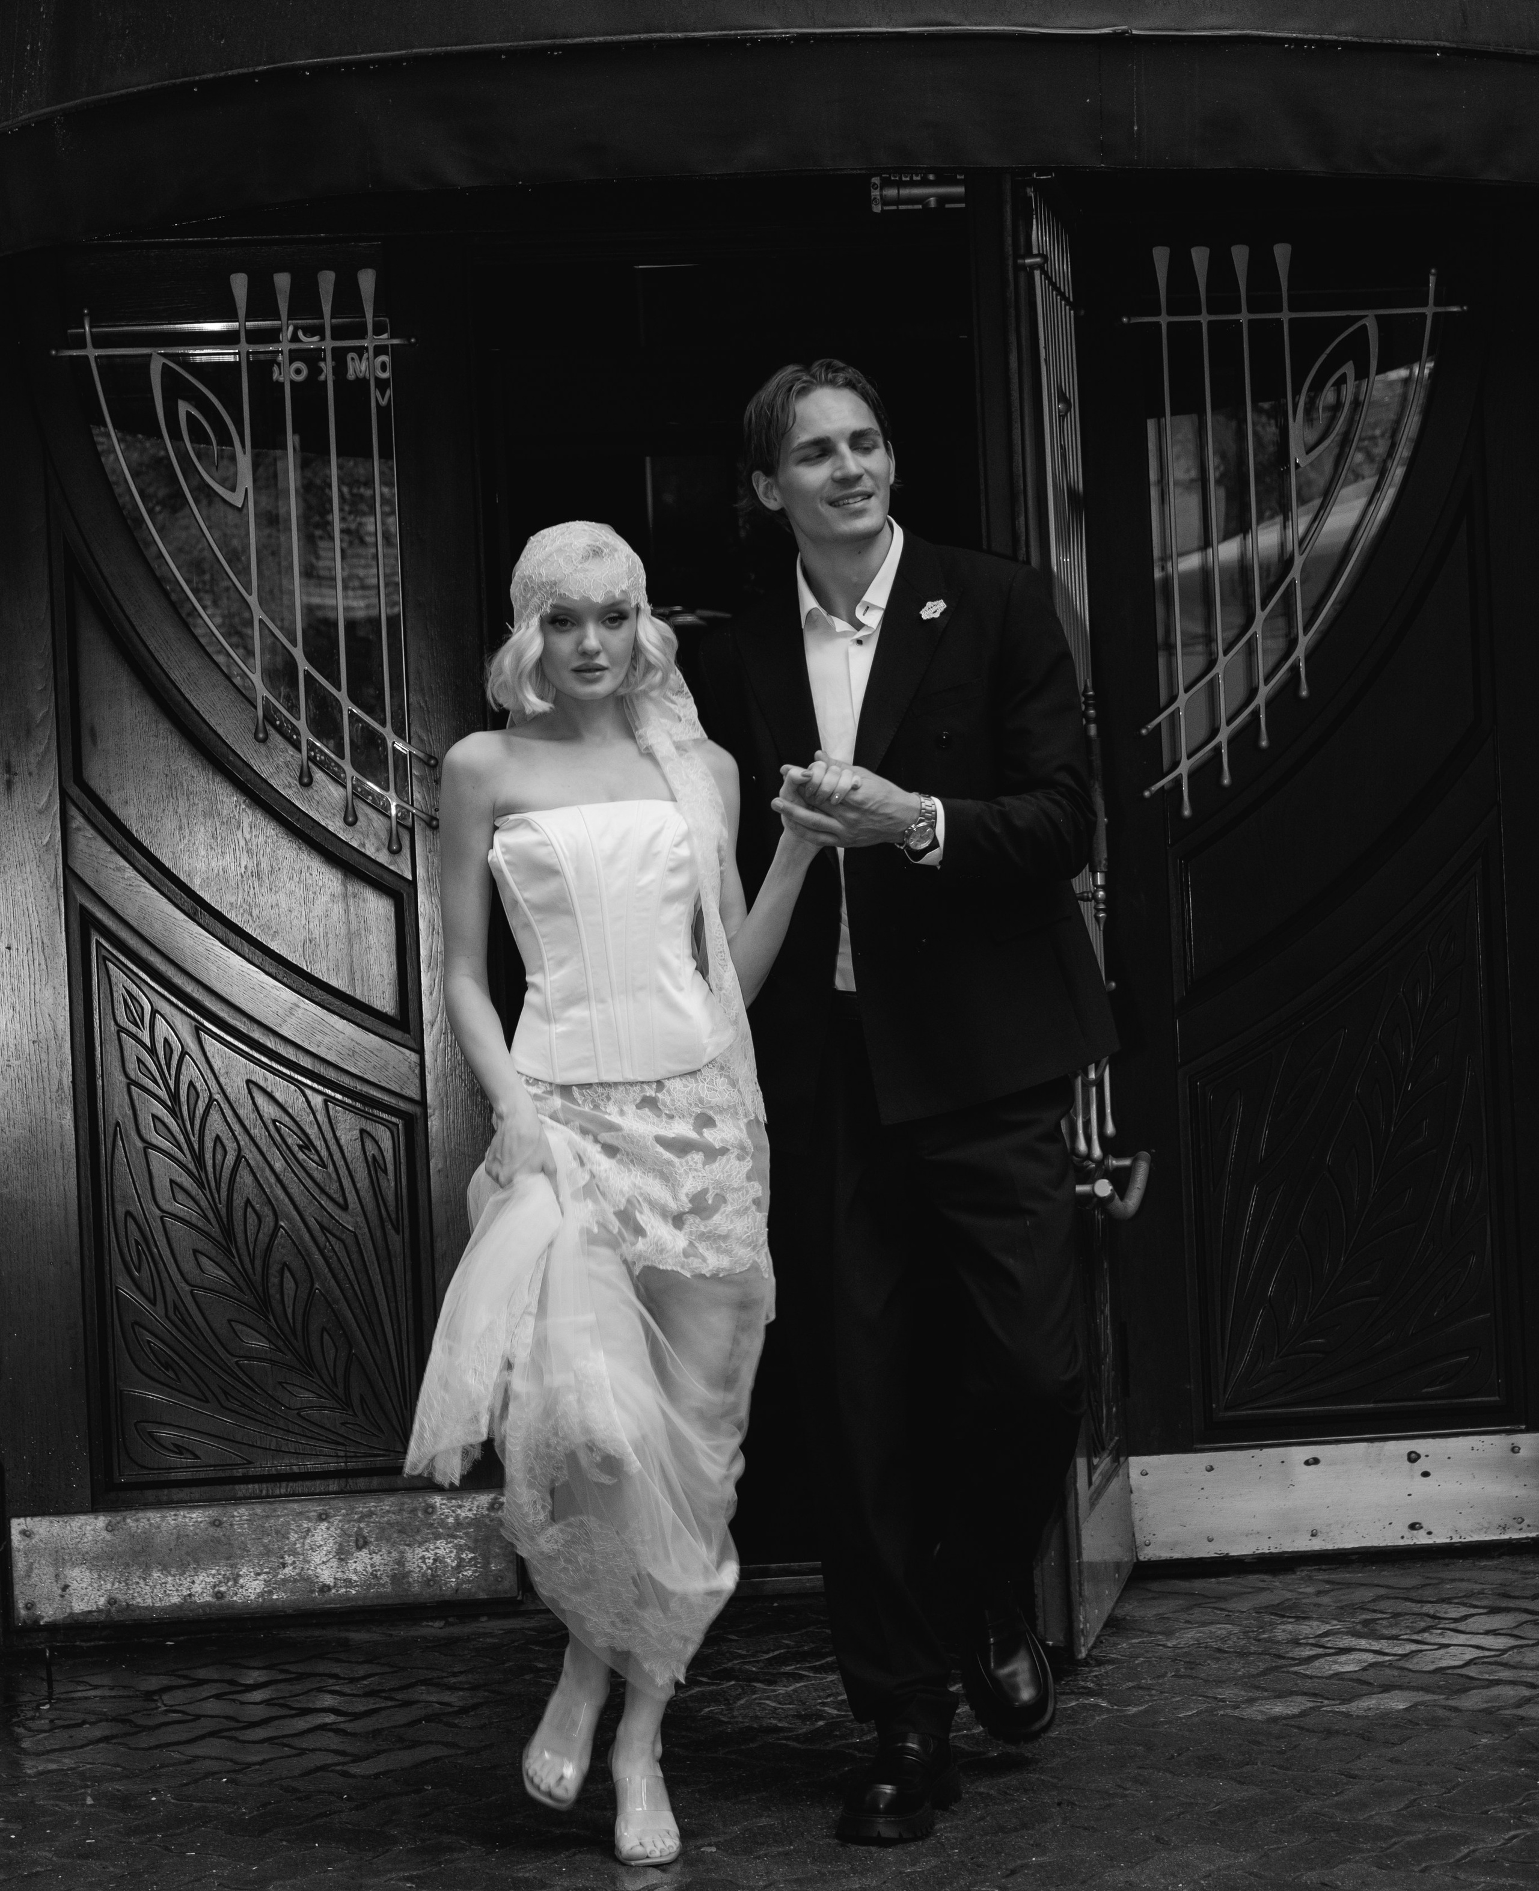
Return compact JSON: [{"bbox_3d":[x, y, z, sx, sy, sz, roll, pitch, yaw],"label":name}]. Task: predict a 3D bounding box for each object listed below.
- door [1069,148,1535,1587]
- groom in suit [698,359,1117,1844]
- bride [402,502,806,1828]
[{"bbox_3d":[0.989,-0.117,8.281,0.830,2.310,0.080,-3,1,-6],"label":"door"},{"bbox_3d":[0.183,0.183,6.363,0.560,1.890,0.550,-2,1,6],"label":"groom in suit"},{"bbox_3d":[-0.205,0.302,6.174,0.520,1.690,0.500,-2,1,1],"label":"bride"}]

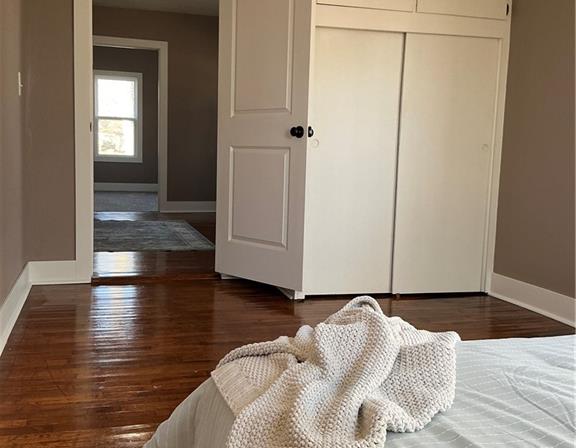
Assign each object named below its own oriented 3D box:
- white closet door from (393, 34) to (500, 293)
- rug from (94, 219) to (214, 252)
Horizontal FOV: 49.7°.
[{"bbox_3d":[0.954,-0.344,3.790,0.644,1.548,0.035,0,8,-16],"label":"white closet door"},{"bbox_3d":[-1.794,0.090,5.308,2.060,0.015,1.700,0,8,-16],"label":"rug"}]

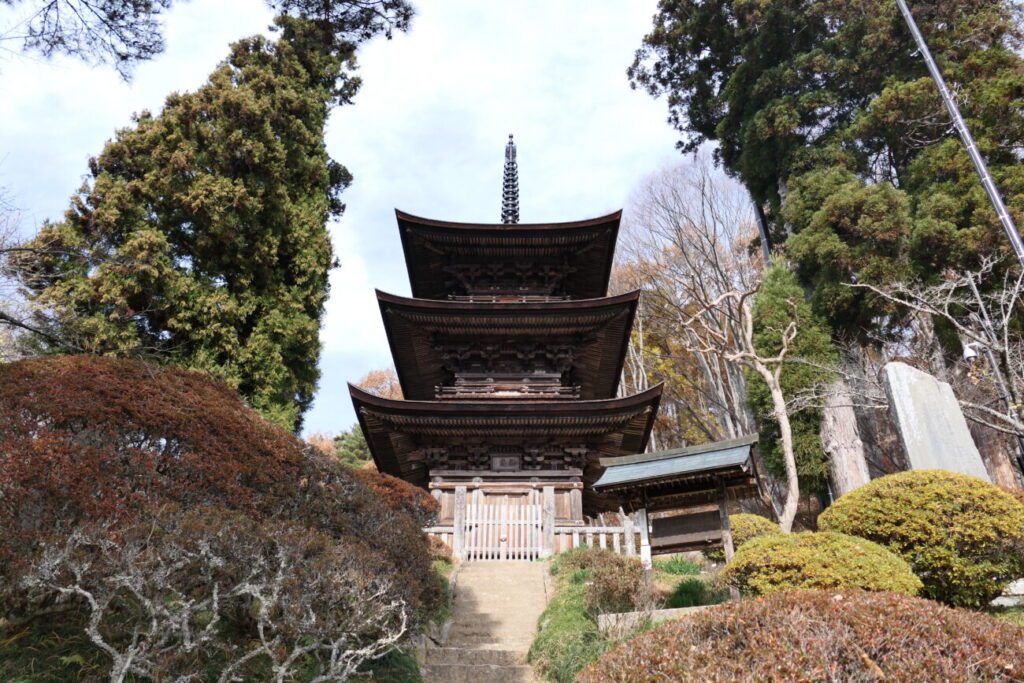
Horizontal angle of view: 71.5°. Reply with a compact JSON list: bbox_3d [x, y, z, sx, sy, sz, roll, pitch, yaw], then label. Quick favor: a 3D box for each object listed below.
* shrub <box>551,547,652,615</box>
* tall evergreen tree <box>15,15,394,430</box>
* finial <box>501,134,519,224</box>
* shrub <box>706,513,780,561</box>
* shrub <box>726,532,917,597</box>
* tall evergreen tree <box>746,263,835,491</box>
[{"bbox_3d":[1.371,3.648,10.764,1.400,1.043,1.300,0,-29,0],"label":"shrub"},{"bbox_3d":[-9.377,-2.994,20.692,8.800,20.000,8.600,0,-31,0],"label":"tall evergreen tree"},{"bbox_3d":[-0.068,-5.481,24.218,0.600,4.141,0.600,0,-29,0],"label":"finial"},{"bbox_3d":[5.578,4.730,16.910,1.883,1.208,1.789,-9,-31,16],"label":"shrub"},{"bbox_3d":[4.582,3.352,10.469,2.750,1.094,2.300,0,-29,0],"label":"shrub"},{"bbox_3d":[8.622,0.987,22.222,2.700,8.368,2.600,0,-29,0],"label":"tall evergreen tree"}]

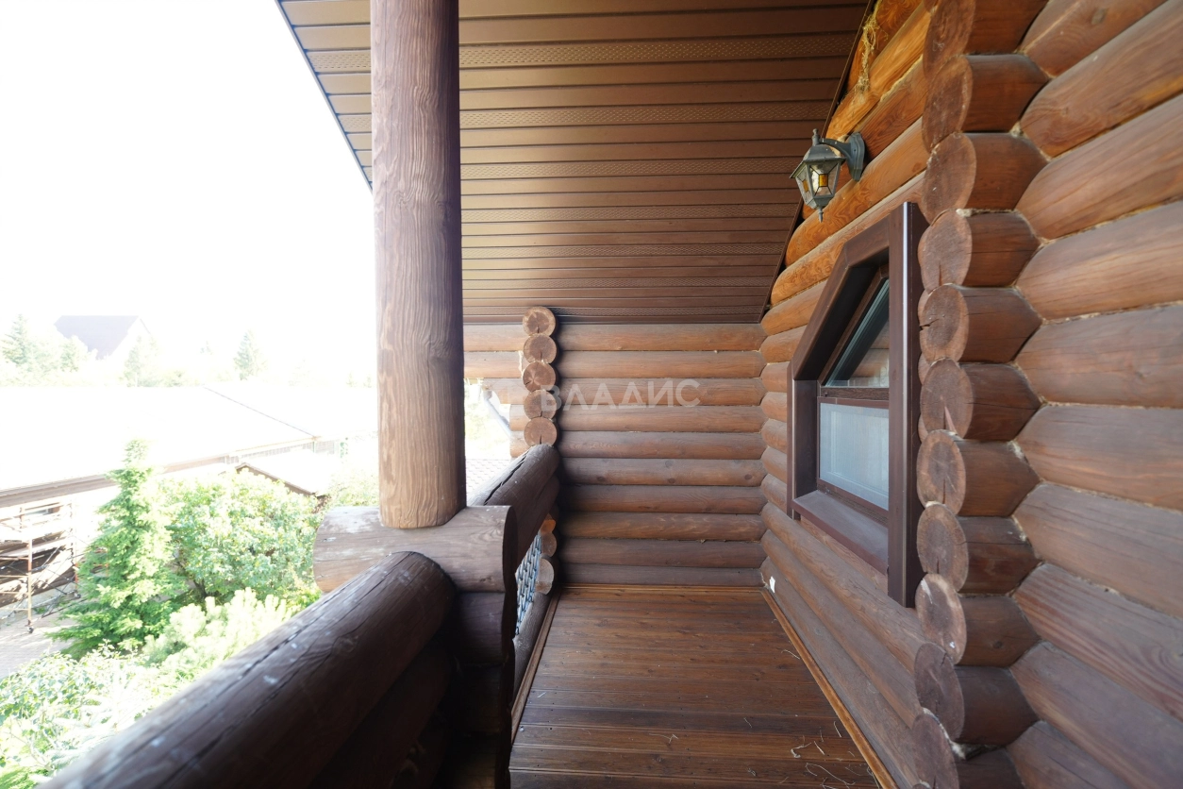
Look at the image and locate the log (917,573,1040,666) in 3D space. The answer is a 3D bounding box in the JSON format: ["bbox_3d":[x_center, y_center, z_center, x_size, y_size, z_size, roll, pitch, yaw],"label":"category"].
[{"bbox_3d":[1.102,0.645,1.515,0.192,0.242,0.242,0,1,3],"label":"log"}]

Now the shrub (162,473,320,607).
[{"bbox_3d":[-7.346,2.975,11.005,2.600,2.570,2.600,-1,1,-34],"label":"shrub"}]

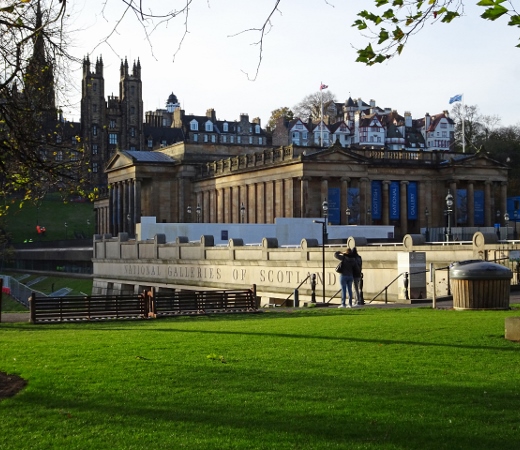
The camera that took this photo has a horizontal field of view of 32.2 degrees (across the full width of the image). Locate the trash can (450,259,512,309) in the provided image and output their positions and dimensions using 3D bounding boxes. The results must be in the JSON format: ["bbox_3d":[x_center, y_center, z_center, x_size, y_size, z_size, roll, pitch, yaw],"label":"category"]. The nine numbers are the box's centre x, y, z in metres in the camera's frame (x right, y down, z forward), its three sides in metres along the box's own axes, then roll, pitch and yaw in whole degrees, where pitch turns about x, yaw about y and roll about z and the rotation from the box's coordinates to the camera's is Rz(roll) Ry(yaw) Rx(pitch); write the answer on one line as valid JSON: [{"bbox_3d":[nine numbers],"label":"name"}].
[{"bbox_3d":[5.725,1.542,23.400,1.620,1.230,1.620,-1,-1,17],"label":"trash can"}]

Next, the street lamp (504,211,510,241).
[{"bbox_3d":[27.735,0.490,101.000,0.500,4.200,0.500,0,-1,0],"label":"street lamp"}]

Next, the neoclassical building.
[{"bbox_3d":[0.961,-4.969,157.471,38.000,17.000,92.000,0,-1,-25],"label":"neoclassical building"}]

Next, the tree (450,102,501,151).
[{"bbox_3d":[77.527,-34.171,325.000,19.100,20.000,19.100,0,-1,0],"label":"tree"}]

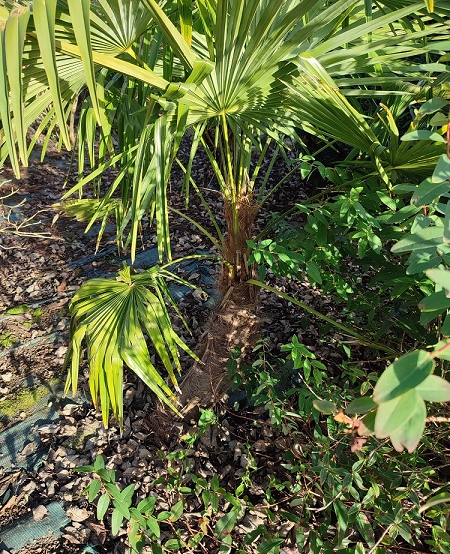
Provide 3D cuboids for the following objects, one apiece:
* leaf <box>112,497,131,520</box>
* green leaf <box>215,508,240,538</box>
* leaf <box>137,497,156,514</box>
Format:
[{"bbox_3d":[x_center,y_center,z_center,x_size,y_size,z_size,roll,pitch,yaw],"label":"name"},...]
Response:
[{"bbox_3d":[-0.287,0.641,1.200,0.078,0.015,0.030,39,56,21],"label":"leaf"},{"bbox_3d":[0.007,0.640,1.130,0.046,0.015,0.090,33,58,24],"label":"green leaf"},{"bbox_3d":[-0.216,0.631,1.200,0.059,0.015,0.037,-25,57,-25],"label":"leaf"}]

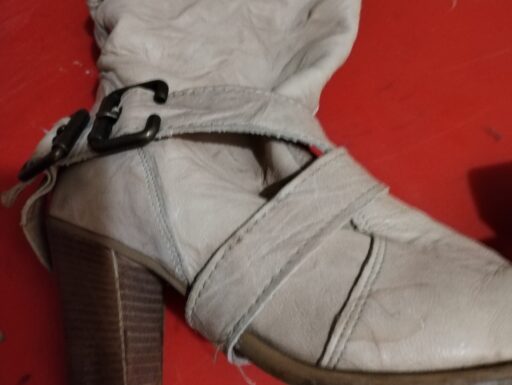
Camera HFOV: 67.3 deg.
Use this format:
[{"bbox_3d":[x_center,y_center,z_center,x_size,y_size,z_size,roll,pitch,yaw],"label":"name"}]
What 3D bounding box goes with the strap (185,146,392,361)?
[{"bbox_3d":[0.015,0.030,0.192,0.110,0.060,0.042,-44,82,-8],"label":"strap"}]

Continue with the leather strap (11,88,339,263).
[{"bbox_3d":[-0.049,-0.018,0.203,0.158,0.058,0.072,-15,79,-3],"label":"leather strap"}]

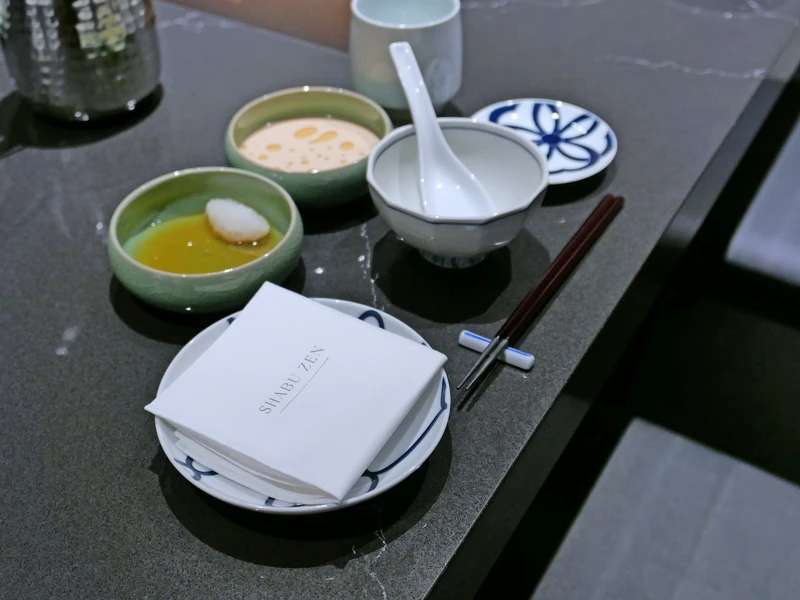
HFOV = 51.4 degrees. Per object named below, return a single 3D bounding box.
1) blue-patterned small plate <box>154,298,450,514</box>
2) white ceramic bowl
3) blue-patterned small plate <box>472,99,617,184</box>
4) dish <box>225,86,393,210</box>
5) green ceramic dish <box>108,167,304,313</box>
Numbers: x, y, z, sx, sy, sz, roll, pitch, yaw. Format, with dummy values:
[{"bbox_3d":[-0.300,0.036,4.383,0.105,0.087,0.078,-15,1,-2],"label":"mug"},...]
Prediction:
[{"bbox_3d":[-0.051,0.058,0.453,0.155,0.026,0.155,0,42,0],"label":"blue-patterned small plate"},{"bbox_3d":[0.037,-0.063,0.560,0.119,0.063,0.119,0,42,0],"label":"white ceramic bowl"},{"bbox_3d":[0.109,-0.121,0.661,0.121,0.018,0.121,0,42,0],"label":"blue-patterned small plate"},{"bbox_3d":[-0.066,-0.113,0.632,0.124,0.041,0.124,0,42,0],"label":"dish"},{"bbox_3d":[-0.124,-0.038,0.548,0.124,0.041,0.124,0,42,0],"label":"green ceramic dish"}]

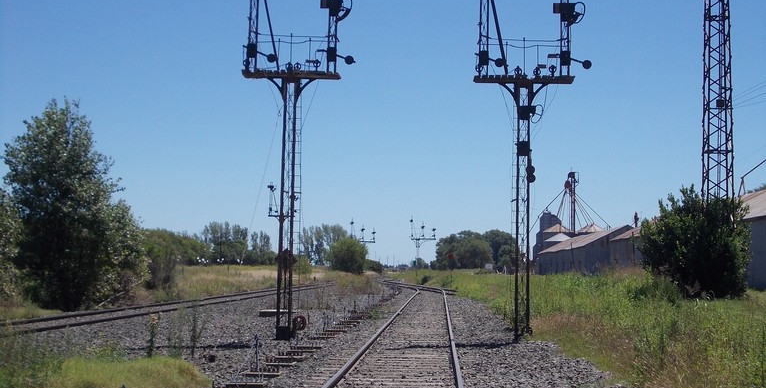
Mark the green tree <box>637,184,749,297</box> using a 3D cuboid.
[{"bbox_3d":[18.173,2.812,77.185,6.400,6.630,6.080,1,-3,3],"label":"green tree"}]

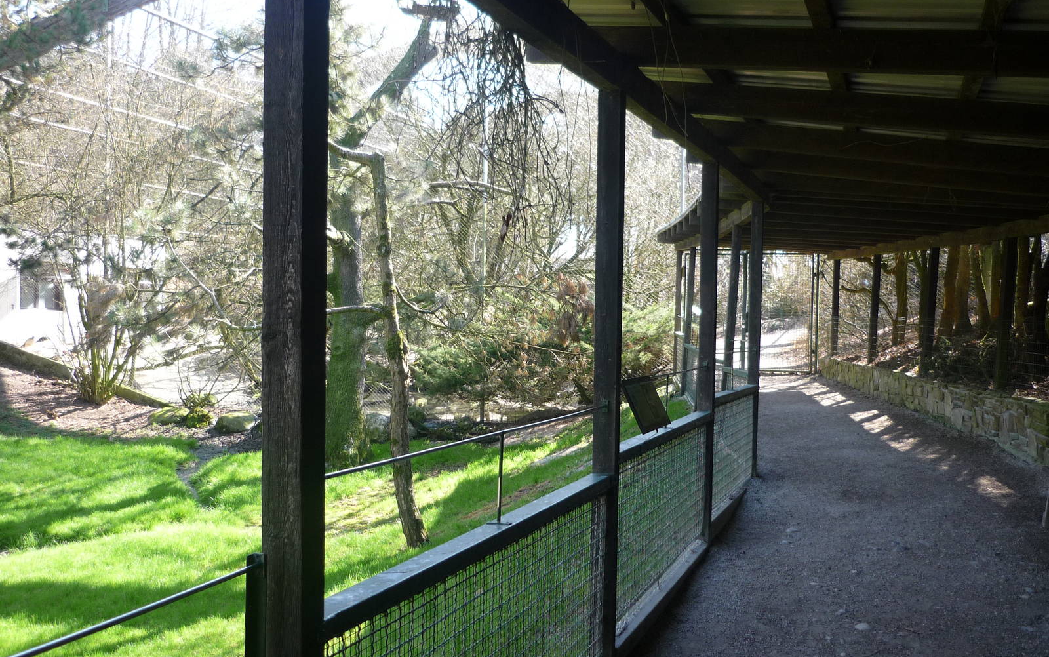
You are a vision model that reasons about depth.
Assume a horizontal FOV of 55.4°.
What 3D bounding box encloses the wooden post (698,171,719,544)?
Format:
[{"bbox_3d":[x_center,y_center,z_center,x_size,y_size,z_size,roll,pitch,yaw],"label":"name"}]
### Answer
[{"bbox_3d":[1.228,0.171,6.729,0.099,2.530,0.099,2,2,21],"label":"wooden post"}]

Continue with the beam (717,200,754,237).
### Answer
[{"bbox_3d":[2.364,-1.235,11.200,0.110,0.165,3.300,1,2,6],"label":"beam"}]

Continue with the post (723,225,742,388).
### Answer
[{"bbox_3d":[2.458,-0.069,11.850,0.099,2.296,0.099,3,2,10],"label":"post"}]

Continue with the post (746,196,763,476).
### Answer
[{"bbox_3d":[2.112,0.112,9.203,0.099,2.530,0.099,2,2,17],"label":"post"}]

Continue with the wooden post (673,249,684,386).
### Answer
[{"bbox_3d":[2.917,-0.223,19.000,0.099,2.524,0.099,2,2,5],"label":"wooden post"}]

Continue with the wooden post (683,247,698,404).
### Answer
[{"bbox_3d":[2.734,-0.068,16.600,0.099,2.556,0.099,3,2,5],"label":"wooden post"}]

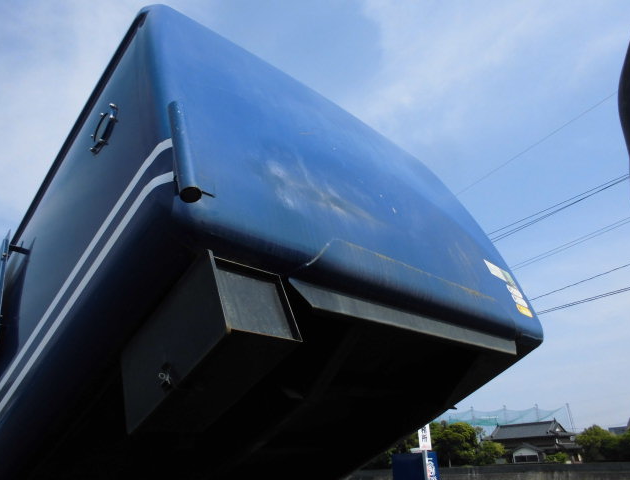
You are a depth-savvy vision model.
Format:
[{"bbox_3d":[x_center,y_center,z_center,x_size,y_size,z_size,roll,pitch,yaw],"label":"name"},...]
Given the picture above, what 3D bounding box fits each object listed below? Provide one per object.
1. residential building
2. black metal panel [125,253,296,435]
[{"bbox_3d":[37.641,35.228,83.000,9.500,7.328,11.172,19,-32,-36],"label":"residential building"},{"bbox_3d":[-0.253,0.254,1.112,0.195,0.200,0.401,20,-55,-41],"label":"black metal panel"}]

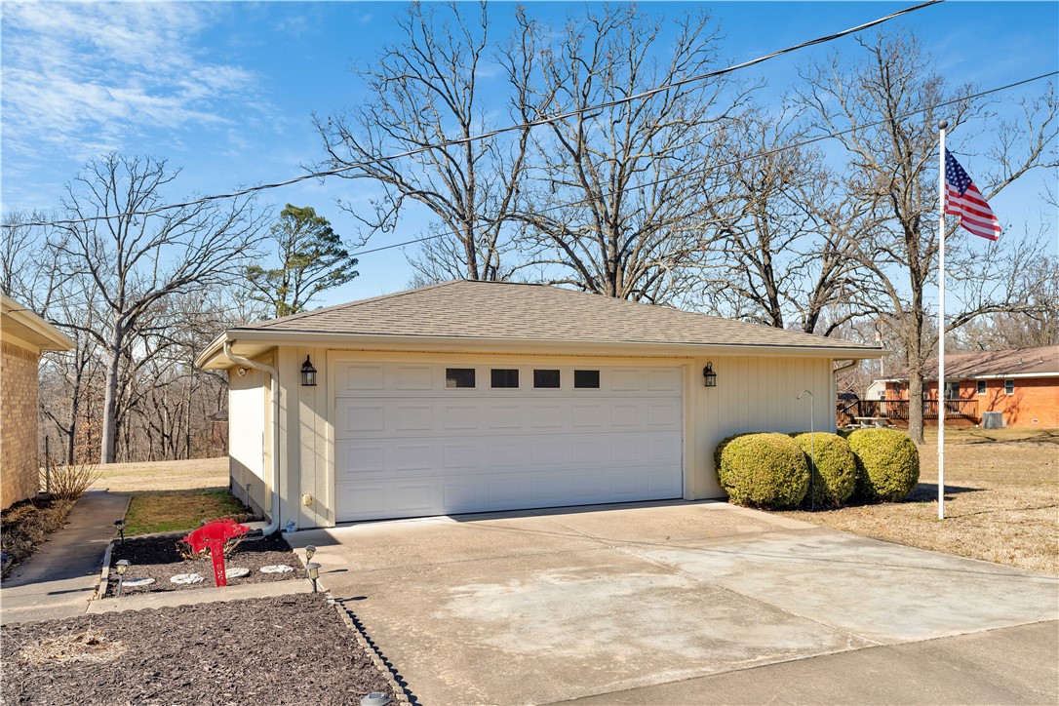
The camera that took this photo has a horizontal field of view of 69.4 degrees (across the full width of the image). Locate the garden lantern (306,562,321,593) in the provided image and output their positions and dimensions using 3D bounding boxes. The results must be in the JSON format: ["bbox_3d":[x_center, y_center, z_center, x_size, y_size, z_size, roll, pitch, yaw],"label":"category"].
[{"bbox_3d":[-1.895,1.965,6.710,0.125,0.265,0.125,1,-3,-24],"label":"garden lantern"}]

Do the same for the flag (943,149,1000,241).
[{"bbox_3d":[6.040,-2.160,10.420,0.780,1.250,0.300,0,-2,9],"label":"flag"}]

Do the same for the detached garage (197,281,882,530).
[{"bbox_3d":[-0.380,0.570,14.950,10.700,3.900,8.650,1,-3,-24],"label":"detached garage"}]

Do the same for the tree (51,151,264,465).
[{"bbox_3d":[-13.000,-1.600,27.000,7.500,11.000,7.200,1,-3,-24],"label":"tree"}]

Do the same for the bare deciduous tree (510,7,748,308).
[{"bbox_3d":[3.500,-4.200,26.200,8.200,15.000,8.000,1,-3,-24],"label":"bare deciduous tree"}]

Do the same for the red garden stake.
[{"bbox_3d":[-2.820,1.800,6.920,0.590,0.600,0.030,-1,-3,-23],"label":"red garden stake"}]

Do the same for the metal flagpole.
[{"bbox_3d":[5.646,-0.420,10.500,0.135,5.480,0.135,1,-3,-24],"label":"metal flagpole"}]

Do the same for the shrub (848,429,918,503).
[{"bbox_3d":[5.777,1.800,12.500,1.180,1.160,1.180,1,-3,-24],"label":"shrub"}]

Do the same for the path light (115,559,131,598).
[{"bbox_3d":[-3.500,1.940,6.600,0.135,0.335,0.135,1,-3,-24],"label":"path light"}]

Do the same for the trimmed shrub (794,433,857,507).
[{"bbox_3d":[4.546,1.780,11.900,1.180,1.140,1.180,1,-3,-24],"label":"trimmed shrub"}]

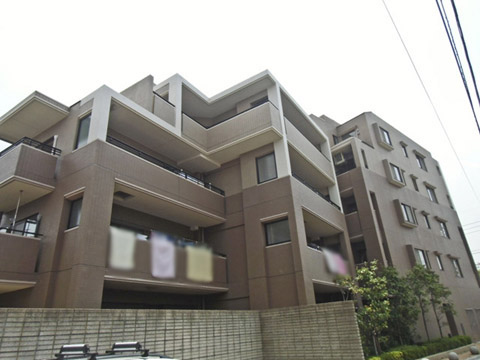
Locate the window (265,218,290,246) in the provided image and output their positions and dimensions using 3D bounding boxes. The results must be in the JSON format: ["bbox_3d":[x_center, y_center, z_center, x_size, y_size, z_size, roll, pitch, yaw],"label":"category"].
[{"bbox_3d":[1.531,2.087,13.225,1.115,0.886,0.123,-18,-28,29],"label":"window"}]

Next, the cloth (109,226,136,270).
[{"bbox_3d":[-3.443,2.002,9.741,0.164,1.189,0.935,-18,-28,29],"label":"cloth"}]

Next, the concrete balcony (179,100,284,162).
[{"bbox_3d":[-0.454,-2.159,14.174,3.879,1.255,2.911,-18,-28,29],"label":"concrete balcony"}]

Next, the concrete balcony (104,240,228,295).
[{"bbox_3d":[-2.713,3.186,11.899,1.533,1.287,5.806,-18,-28,29],"label":"concrete balcony"}]

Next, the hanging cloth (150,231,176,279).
[{"bbox_3d":[-2.537,2.518,10.985,0.164,1.345,1.082,-18,-28,29],"label":"hanging cloth"}]

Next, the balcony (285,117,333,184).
[{"bbox_3d":[3.205,-1.049,17.147,1.337,1.255,6.437,-18,-28,29],"label":"balcony"}]

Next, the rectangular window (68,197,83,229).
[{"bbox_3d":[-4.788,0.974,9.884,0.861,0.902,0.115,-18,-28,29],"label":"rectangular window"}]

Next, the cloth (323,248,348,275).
[{"bbox_3d":[4.301,3.729,14.955,0.164,0.836,2.419,-18,-28,29],"label":"cloth"}]

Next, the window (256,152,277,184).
[{"bbox_3d":[1.172,-0.505,14.320,0.943,1.263,0.123,-18,-28,29],"label":"window"}]

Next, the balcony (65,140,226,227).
[{"bbox_3d":[-3.145,0.496,12.776,1.656,1.181,6.494,-18,-28,29],"label":"balcony"}]

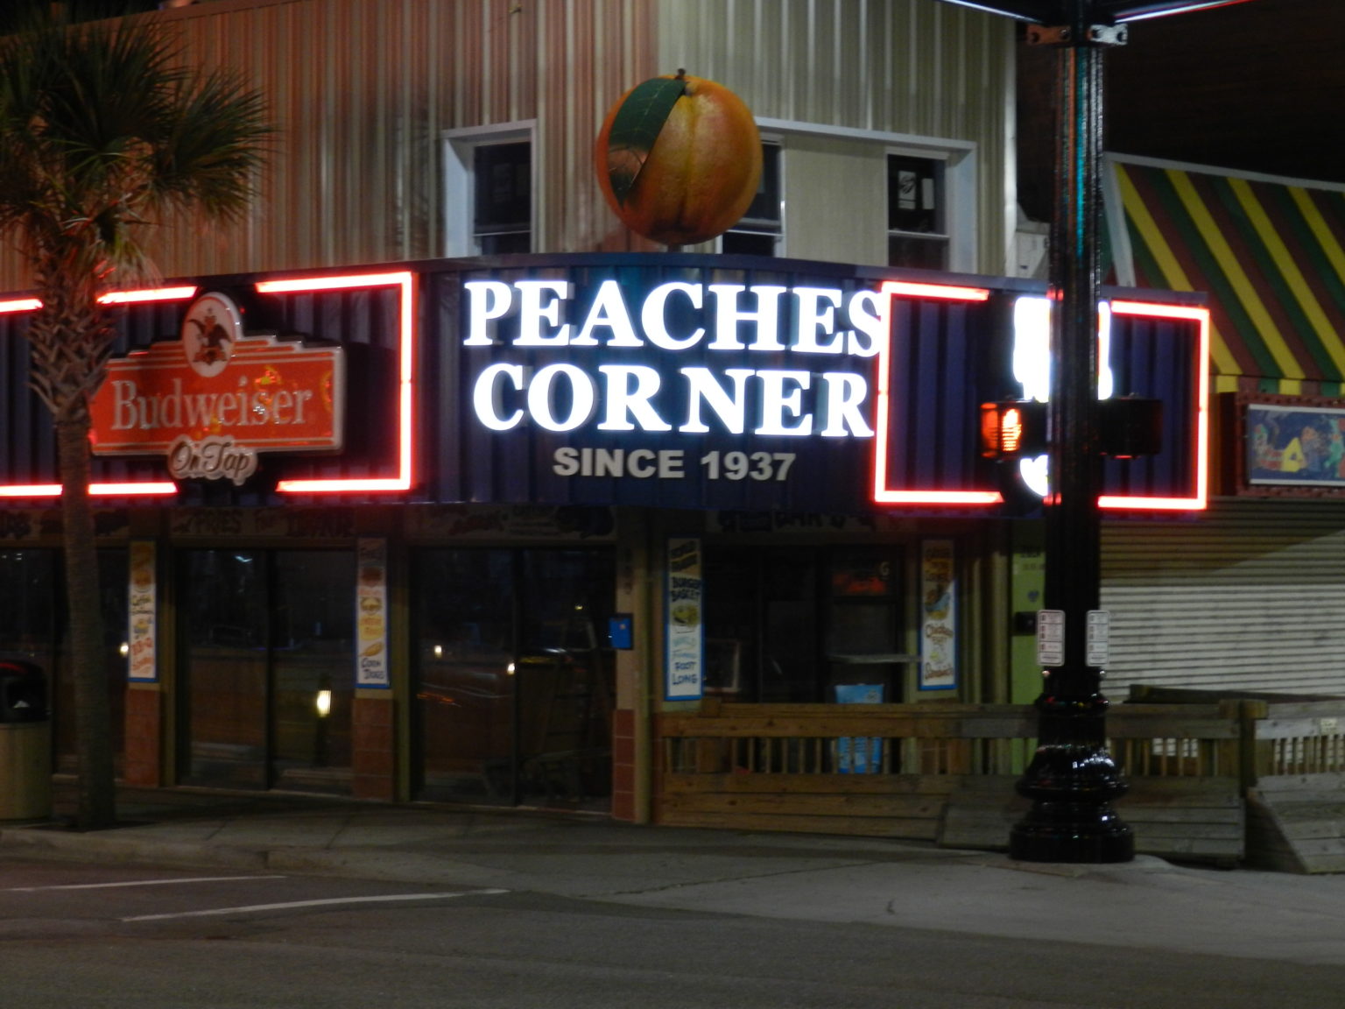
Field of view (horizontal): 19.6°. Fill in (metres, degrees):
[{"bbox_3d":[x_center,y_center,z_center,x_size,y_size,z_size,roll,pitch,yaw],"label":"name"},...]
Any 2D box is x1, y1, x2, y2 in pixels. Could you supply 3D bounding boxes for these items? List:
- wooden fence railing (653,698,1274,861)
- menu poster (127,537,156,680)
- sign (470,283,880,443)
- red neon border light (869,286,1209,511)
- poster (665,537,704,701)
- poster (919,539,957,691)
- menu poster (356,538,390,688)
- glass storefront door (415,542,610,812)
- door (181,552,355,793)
[{"bbox_3d":[2.086,2.009,28.300,4.450,1.180,0.300,0,-1,-2],"label":"wooden fence railing"},{"bbox_3d":[-4.505,0.911,33.022,0.410,1.210,0.030,-1,-1,44],"label":"menu poster"},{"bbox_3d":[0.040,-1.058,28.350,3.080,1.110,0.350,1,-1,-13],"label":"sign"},{"bbox_3d":[3.052,-0.836,31.363,0.100,1.680,4.220,-1,-1,44],"label":"red neon border light"},{"bbox_3d":[0.091,0.860,29.218,0.030,1.210,0.410,-1,-1,44],"label":"poster"},{"bbox_3d":[2.141,0.890,31.352,0.030,1.210,0.410,-1,-1,44],"label":"poster"},{"bbox_3d":[-2.393,0.863,30.992,0.410,1.210,0.030,-1,-1,44],"label":"menu poster"},{"bbox_3d":[-1.251,1.344,30.034,2.250,2.000,0.080,-1,-1,44],"label":"glass storefront door"},{"bbox_3d":[-3.374,1.379,32.074,2.230,1.980,0.080,-1,-1,44],"label":"door"}]

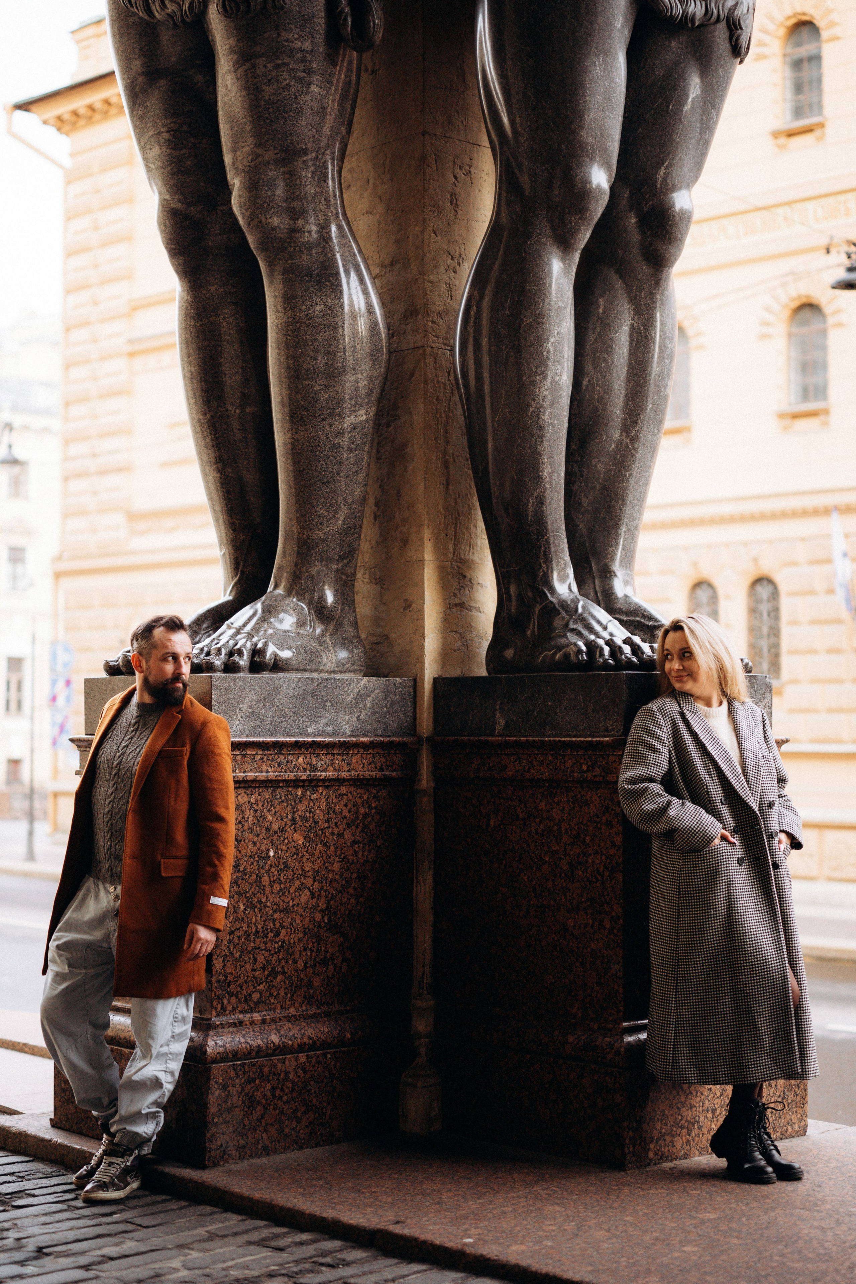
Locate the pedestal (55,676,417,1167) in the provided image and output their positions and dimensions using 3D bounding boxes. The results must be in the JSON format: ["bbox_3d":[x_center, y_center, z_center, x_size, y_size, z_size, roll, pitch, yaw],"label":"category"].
[{"bbox_3d":[-0.630,0.887,6.716,0.944,1.525,0.892,2,-4,-42],"label":"pedestal"}]

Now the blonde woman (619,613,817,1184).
[{"bbox_3d":[0.894,0.762,6.052,0.570,1.707,0.430,2,-3,-34],"label":"blonde woman"}]

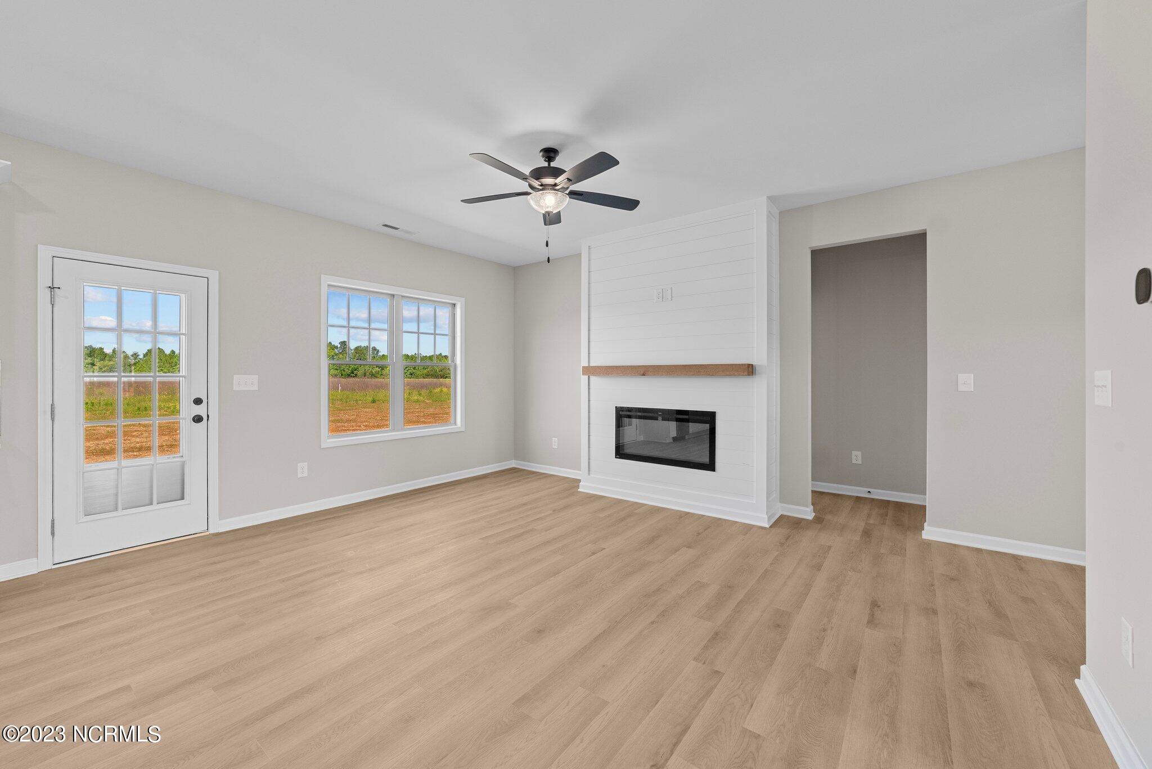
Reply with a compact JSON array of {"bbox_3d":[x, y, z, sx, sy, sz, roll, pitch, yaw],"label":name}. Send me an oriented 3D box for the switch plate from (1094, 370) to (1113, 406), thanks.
[{"bbox_3d":[1.918,0.015,1.630,0.010,0.127,0.176,1,1,37],"label":"switch plate"}]

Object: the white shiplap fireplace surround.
[{"bbox_3d":[0.962,-0.208,4.482,1.940,2.750,0.460,1,1,37],"label":"white shiplap fireplace surround"}]

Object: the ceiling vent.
[{"bbox_3d":[-1.796,-1.577,4.551,0.155,0.020,0.365,1,1,37],"label":"ceiling vent"}]

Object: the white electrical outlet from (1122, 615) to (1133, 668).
[{"bbox_3d":[1.774,0.827,1.441,0.010,0.125,0.084,1,1,37],"label":"white electrical outlet"}]

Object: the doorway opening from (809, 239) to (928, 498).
[{"bbox_3d":[2.412,-0.004,3.732,0.810,2.377,0.120,1,1,37],"label":"doorway opening"}]

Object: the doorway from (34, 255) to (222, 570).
[{"bbox_3d":[-3.163,0.147,3.239,0.120,2.093,0.935,1,1,37],"label":"doorway"}]

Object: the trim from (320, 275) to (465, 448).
[{"bbox_3d":[-1.897,-0.233,4.895,0.100,1.632,1.676,1,1,37],"label":"trim"}]

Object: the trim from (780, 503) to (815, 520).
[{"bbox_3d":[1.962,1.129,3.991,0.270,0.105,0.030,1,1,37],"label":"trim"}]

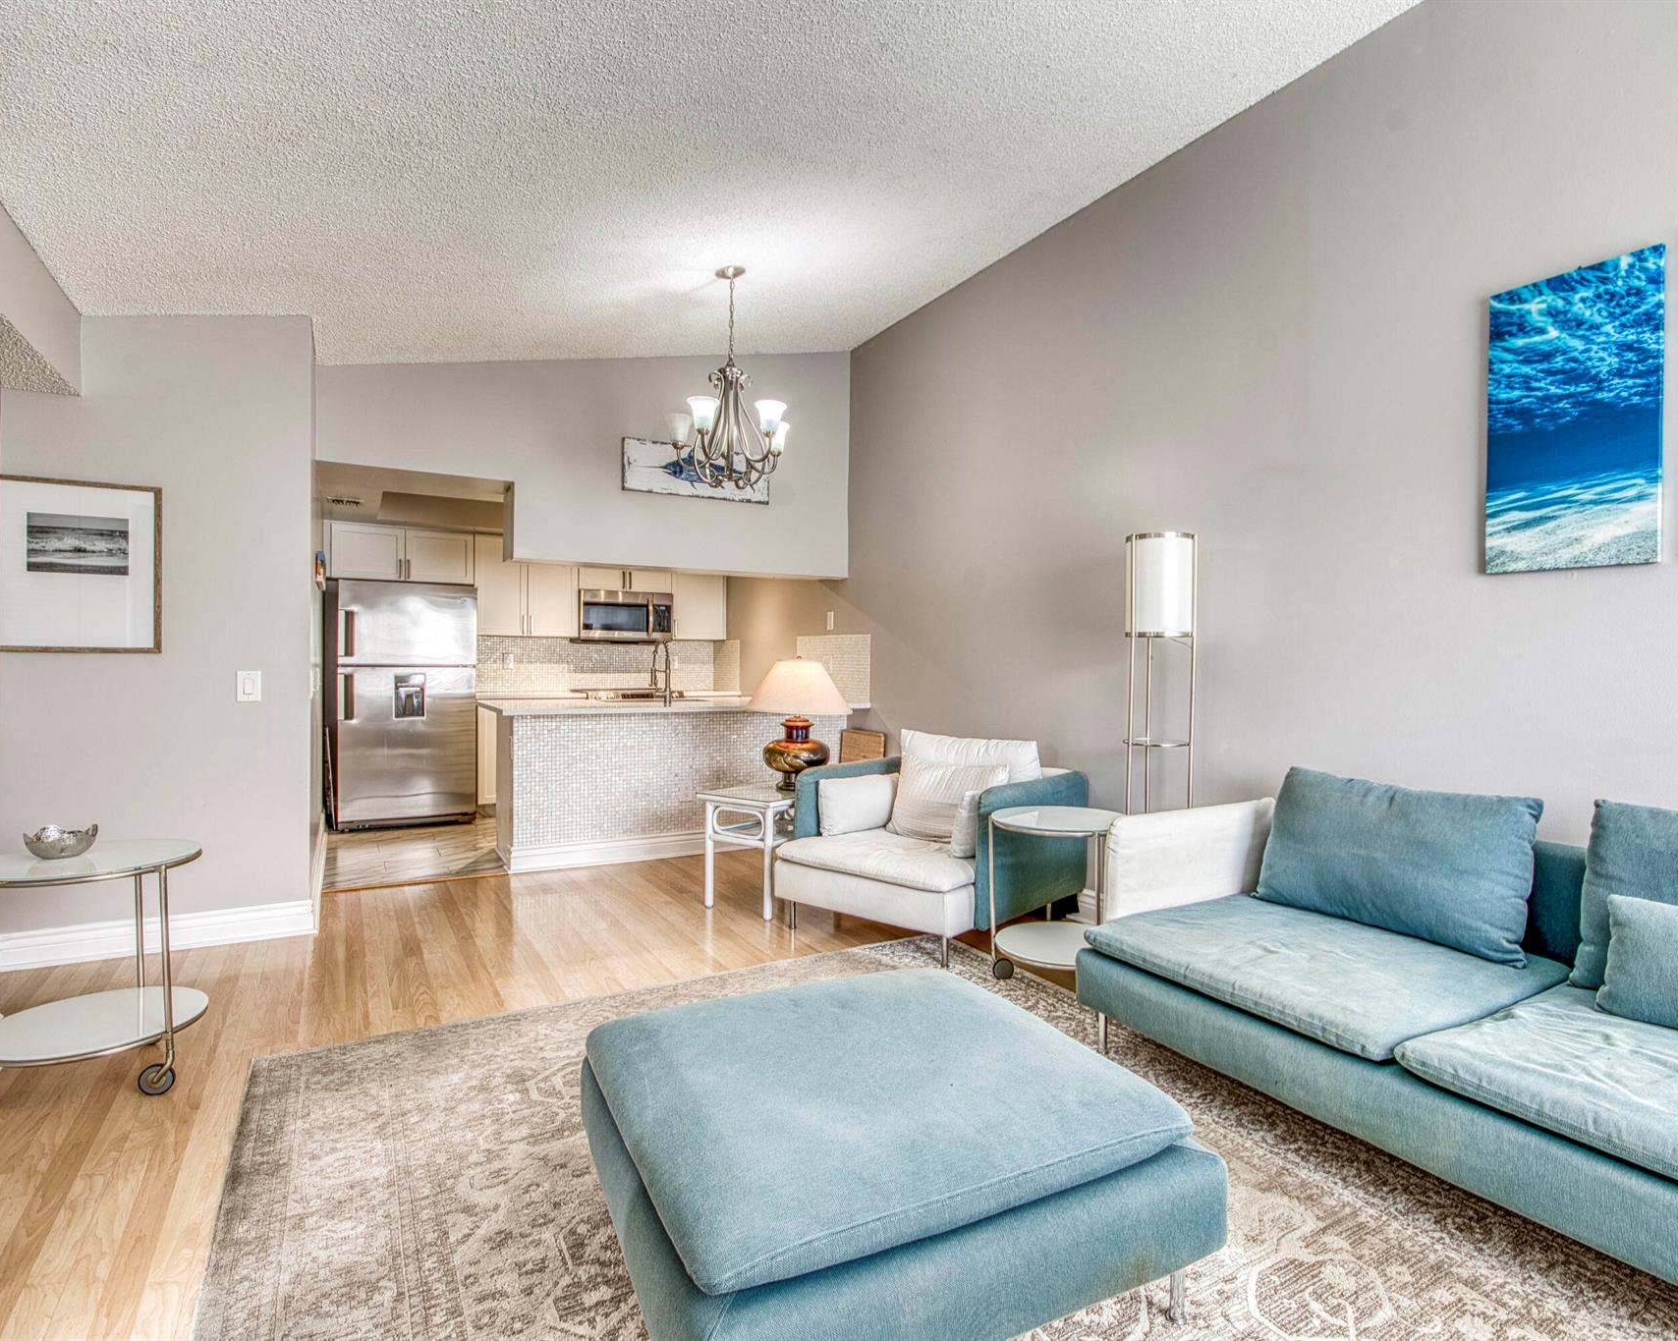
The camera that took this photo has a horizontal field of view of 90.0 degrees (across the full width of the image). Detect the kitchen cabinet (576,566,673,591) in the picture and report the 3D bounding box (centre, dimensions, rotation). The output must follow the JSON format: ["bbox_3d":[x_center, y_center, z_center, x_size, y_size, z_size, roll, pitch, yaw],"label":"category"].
[{"bbox_3d":[-1.812,-0.828,6.994,0.772,0.345,0.340,1,0,-31],"label":"kitchen cabinet"}]

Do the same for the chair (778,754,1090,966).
[{"bbox_3d":[0.421,0.781,3.781,1.010,0.720,1.020,1,0,41],"label":"chair"}]

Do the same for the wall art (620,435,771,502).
[{"bbox_3d":[-0.846,-1.219,5.155,0.945,0.310,0.030,0,0,-30],"label":"wall art"}]

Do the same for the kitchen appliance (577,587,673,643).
[{"bbox_3d":[-1.878,-0.455,7.226,0.765,0.420,0.400,0,0,-30],"label":"kitchen appliance"}]

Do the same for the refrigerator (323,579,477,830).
[{"bbox_3d":[-3.139,0.242,6.055,0.850,1.680,0.770,1,0,-31],"label":"refrigerator"}]

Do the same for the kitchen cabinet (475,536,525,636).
[{"bbox_3d":[-2.640,-0.637,6.490,0.372,0.743,0.340,1,0,-31],"label":"kitchen cabinet"}]

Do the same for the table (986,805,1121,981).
[{"bbox_3d":[0.781,0.840,2.999,0.510,0.620,0.510,1,0,0],"label":"table"}]

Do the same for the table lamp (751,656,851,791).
[{"bbox_3d":[-0.219,0.263,4.241,0.510,0.670,0.510,0,0,0],"label":"table lamp"}]

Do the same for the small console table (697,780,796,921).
[{"bbox_3d":[-0.319,0.868,4.190,0.470,0.530,0.600,1,0,37],"label":"small console table"}]

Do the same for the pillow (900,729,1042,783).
[{"bbox_3d":[0.629,0.520,4.016,0.680,0.450,0.200,1,-14,37],"label":"pillow"}]

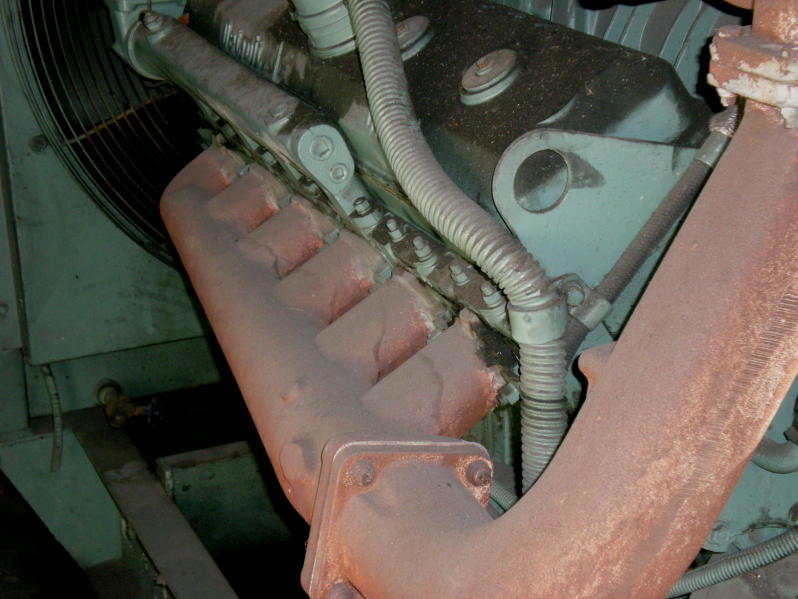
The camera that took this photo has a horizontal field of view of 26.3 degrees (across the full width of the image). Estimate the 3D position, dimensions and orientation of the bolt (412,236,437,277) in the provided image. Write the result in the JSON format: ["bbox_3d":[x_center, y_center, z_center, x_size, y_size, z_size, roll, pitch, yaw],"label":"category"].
[{"bbox_3d":[0.028,-0.048,1.820,0.023,0.041,0.023,-32,30,-13],"label":"bolt"}]

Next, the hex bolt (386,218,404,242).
[{"bbox_3d":[-0.004,-0.075,1.870,0.017,0.025,0.017,-32,30,-13],"label":"hex bolt"}]

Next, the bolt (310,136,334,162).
[{"bbox_3d":[-0.087,-0.173,1.940,0.026,0.026,0.013,-32,30,-13],"label":"bolt"}]

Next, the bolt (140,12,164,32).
[{"bbox_3d":[-0.348,-0.392,2.420,0.027,0.023,0.027,-32,30,-13],"label":"bolt"}]

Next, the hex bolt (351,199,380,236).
[{"bbox_3d":[-0.038,-0.096,1.940,0.030,0.032,0.030,-32,30,-13],"label":"hex bolt"}]

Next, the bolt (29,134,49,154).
[{"bbox_3d":[-0.527,-0.229,2.500,0.027,0.027,0.013,-11,24,-23],"label":"bolt"}]

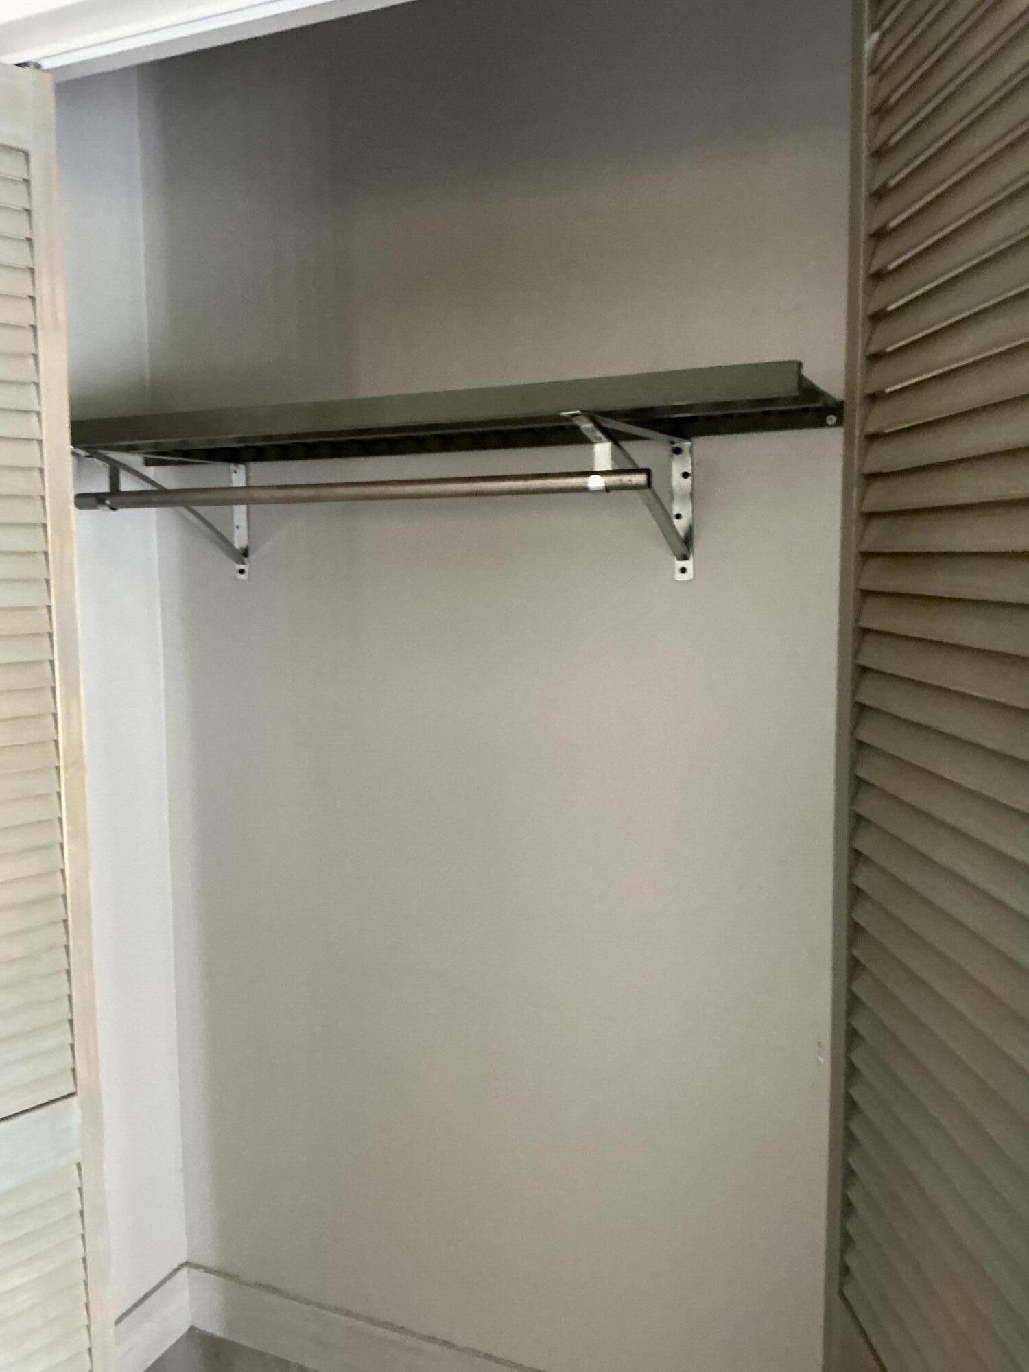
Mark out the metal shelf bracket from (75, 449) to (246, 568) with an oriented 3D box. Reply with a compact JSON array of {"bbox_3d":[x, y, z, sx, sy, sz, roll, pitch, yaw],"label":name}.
[{"bbox_3d":[-0.572,-0.276,1.824,0.028,0.206,0.373,3,7,26],"label":"metal shelf bracket"}]

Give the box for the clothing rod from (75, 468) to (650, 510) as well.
[{"bbox_3d":[-0.264,-0.271,1.548,0.948,0.027,0.027,3,7,26],"label":"clothing rod"}]

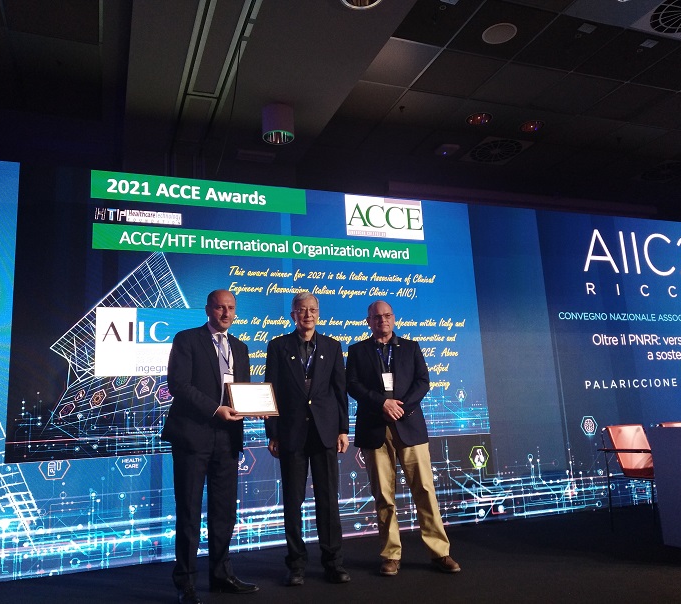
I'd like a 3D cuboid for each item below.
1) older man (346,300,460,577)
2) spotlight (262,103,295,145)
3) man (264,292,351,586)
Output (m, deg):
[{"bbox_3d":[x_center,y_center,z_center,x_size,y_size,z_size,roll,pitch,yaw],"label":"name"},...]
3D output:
[{"bbox_3d":[0.379,0.827,3.926,0.600,1.690,0.400,0,-12,-13],"label":"older man"},{"bbox_3d":[-0.467,-1.341,4.560,0.236,0.229,0.236,-3,-11,-1],"label":"spotlight"},{"bbox_3d":[-0.199,0.808,3.831,0.540,1.750,0.360,-2,-11,-7],"label":"man"}]

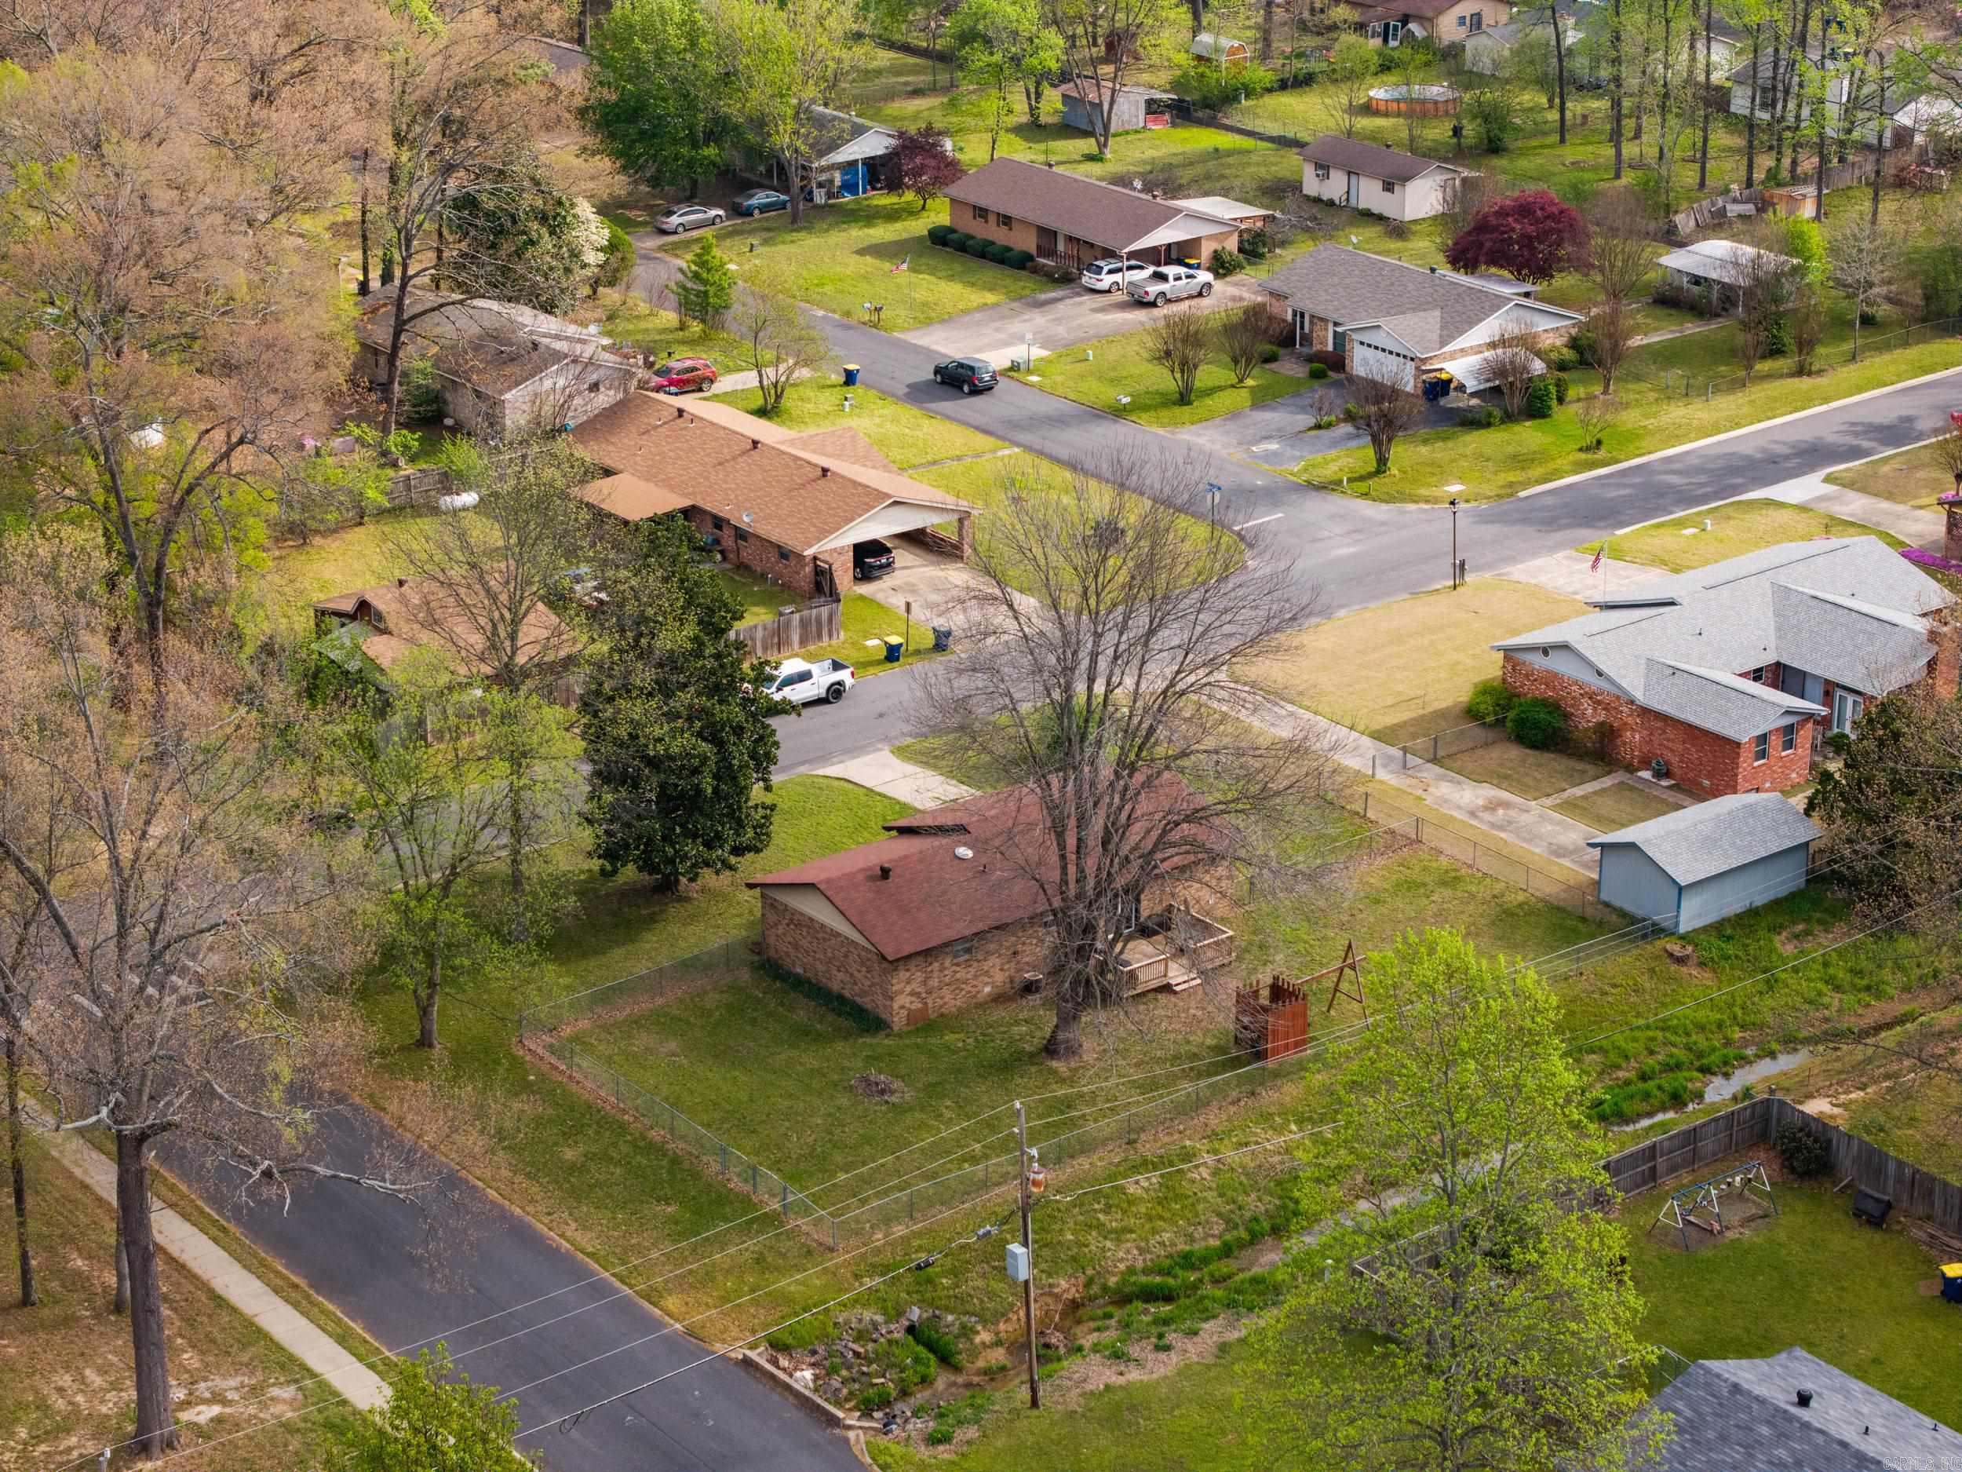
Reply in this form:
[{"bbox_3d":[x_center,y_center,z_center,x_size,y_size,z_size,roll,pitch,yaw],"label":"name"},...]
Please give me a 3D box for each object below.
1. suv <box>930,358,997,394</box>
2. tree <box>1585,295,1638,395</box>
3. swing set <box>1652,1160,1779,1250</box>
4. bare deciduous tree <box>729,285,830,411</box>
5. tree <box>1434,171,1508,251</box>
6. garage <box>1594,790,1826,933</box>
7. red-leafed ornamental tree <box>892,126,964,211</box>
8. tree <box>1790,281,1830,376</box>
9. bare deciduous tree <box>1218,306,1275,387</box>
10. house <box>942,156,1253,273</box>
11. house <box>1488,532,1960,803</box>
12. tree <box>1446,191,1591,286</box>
[{"bbox_3d":[-0.819,-20.151,219.181,1.840,1.730,4.500,-16,26,-34],"label":"suv"},{"bbox_3d":[36.140,-22.393,227.881,3.008,5.850,3.008,-1,22,0],"label":"tree"},{"bbox_3d":[26.463,16.728,142.725,4.667,1.847,1.818,-16,27,-33],"label":"swing set"},{"bbox_3d":[-11.332,-21.969,226.262,5.850,7.088,5.850,-3,21,-3],"label":"bare deciduous tree"},{"bbox_3d":[31.072,-32.578,251.811,4.665,6.256,4.665,1,21,7],"label":"tree"},{"bbox_3d":[28.995,4.787,158.668,7.935,3.290,5.236,-16,25,-33],"label":"garage"},{"bbox_3d":[-3.511,-37.700,263.441,4.701,5.815,4.701,-1,22,0],"label":"red-leafed ornamental tree"},{"bbox_3d":[45.835,-22.402,219.730,2.200,5.000,2.200,0,21,0],"label":"tree"},{"bbox_3d":[15.413,-22.733,230.612,3.310,4.856,3.310,-1,22,0],"label":"bare deciduous tree"},{"bbox_3d":[6.953,-31.807,243.251,9.864,4.400,17.673,-16,26,-34],"label":"house"},{"bbox_3d":[35.673,-4.078,179.720,21.166,4.400,17.354,-16,25,-33],"label":"house"},{"bbox_3d":[31.938,-29.114,235.502,8.400,6.100,8.000,0,21,0],"label":"tree"}]

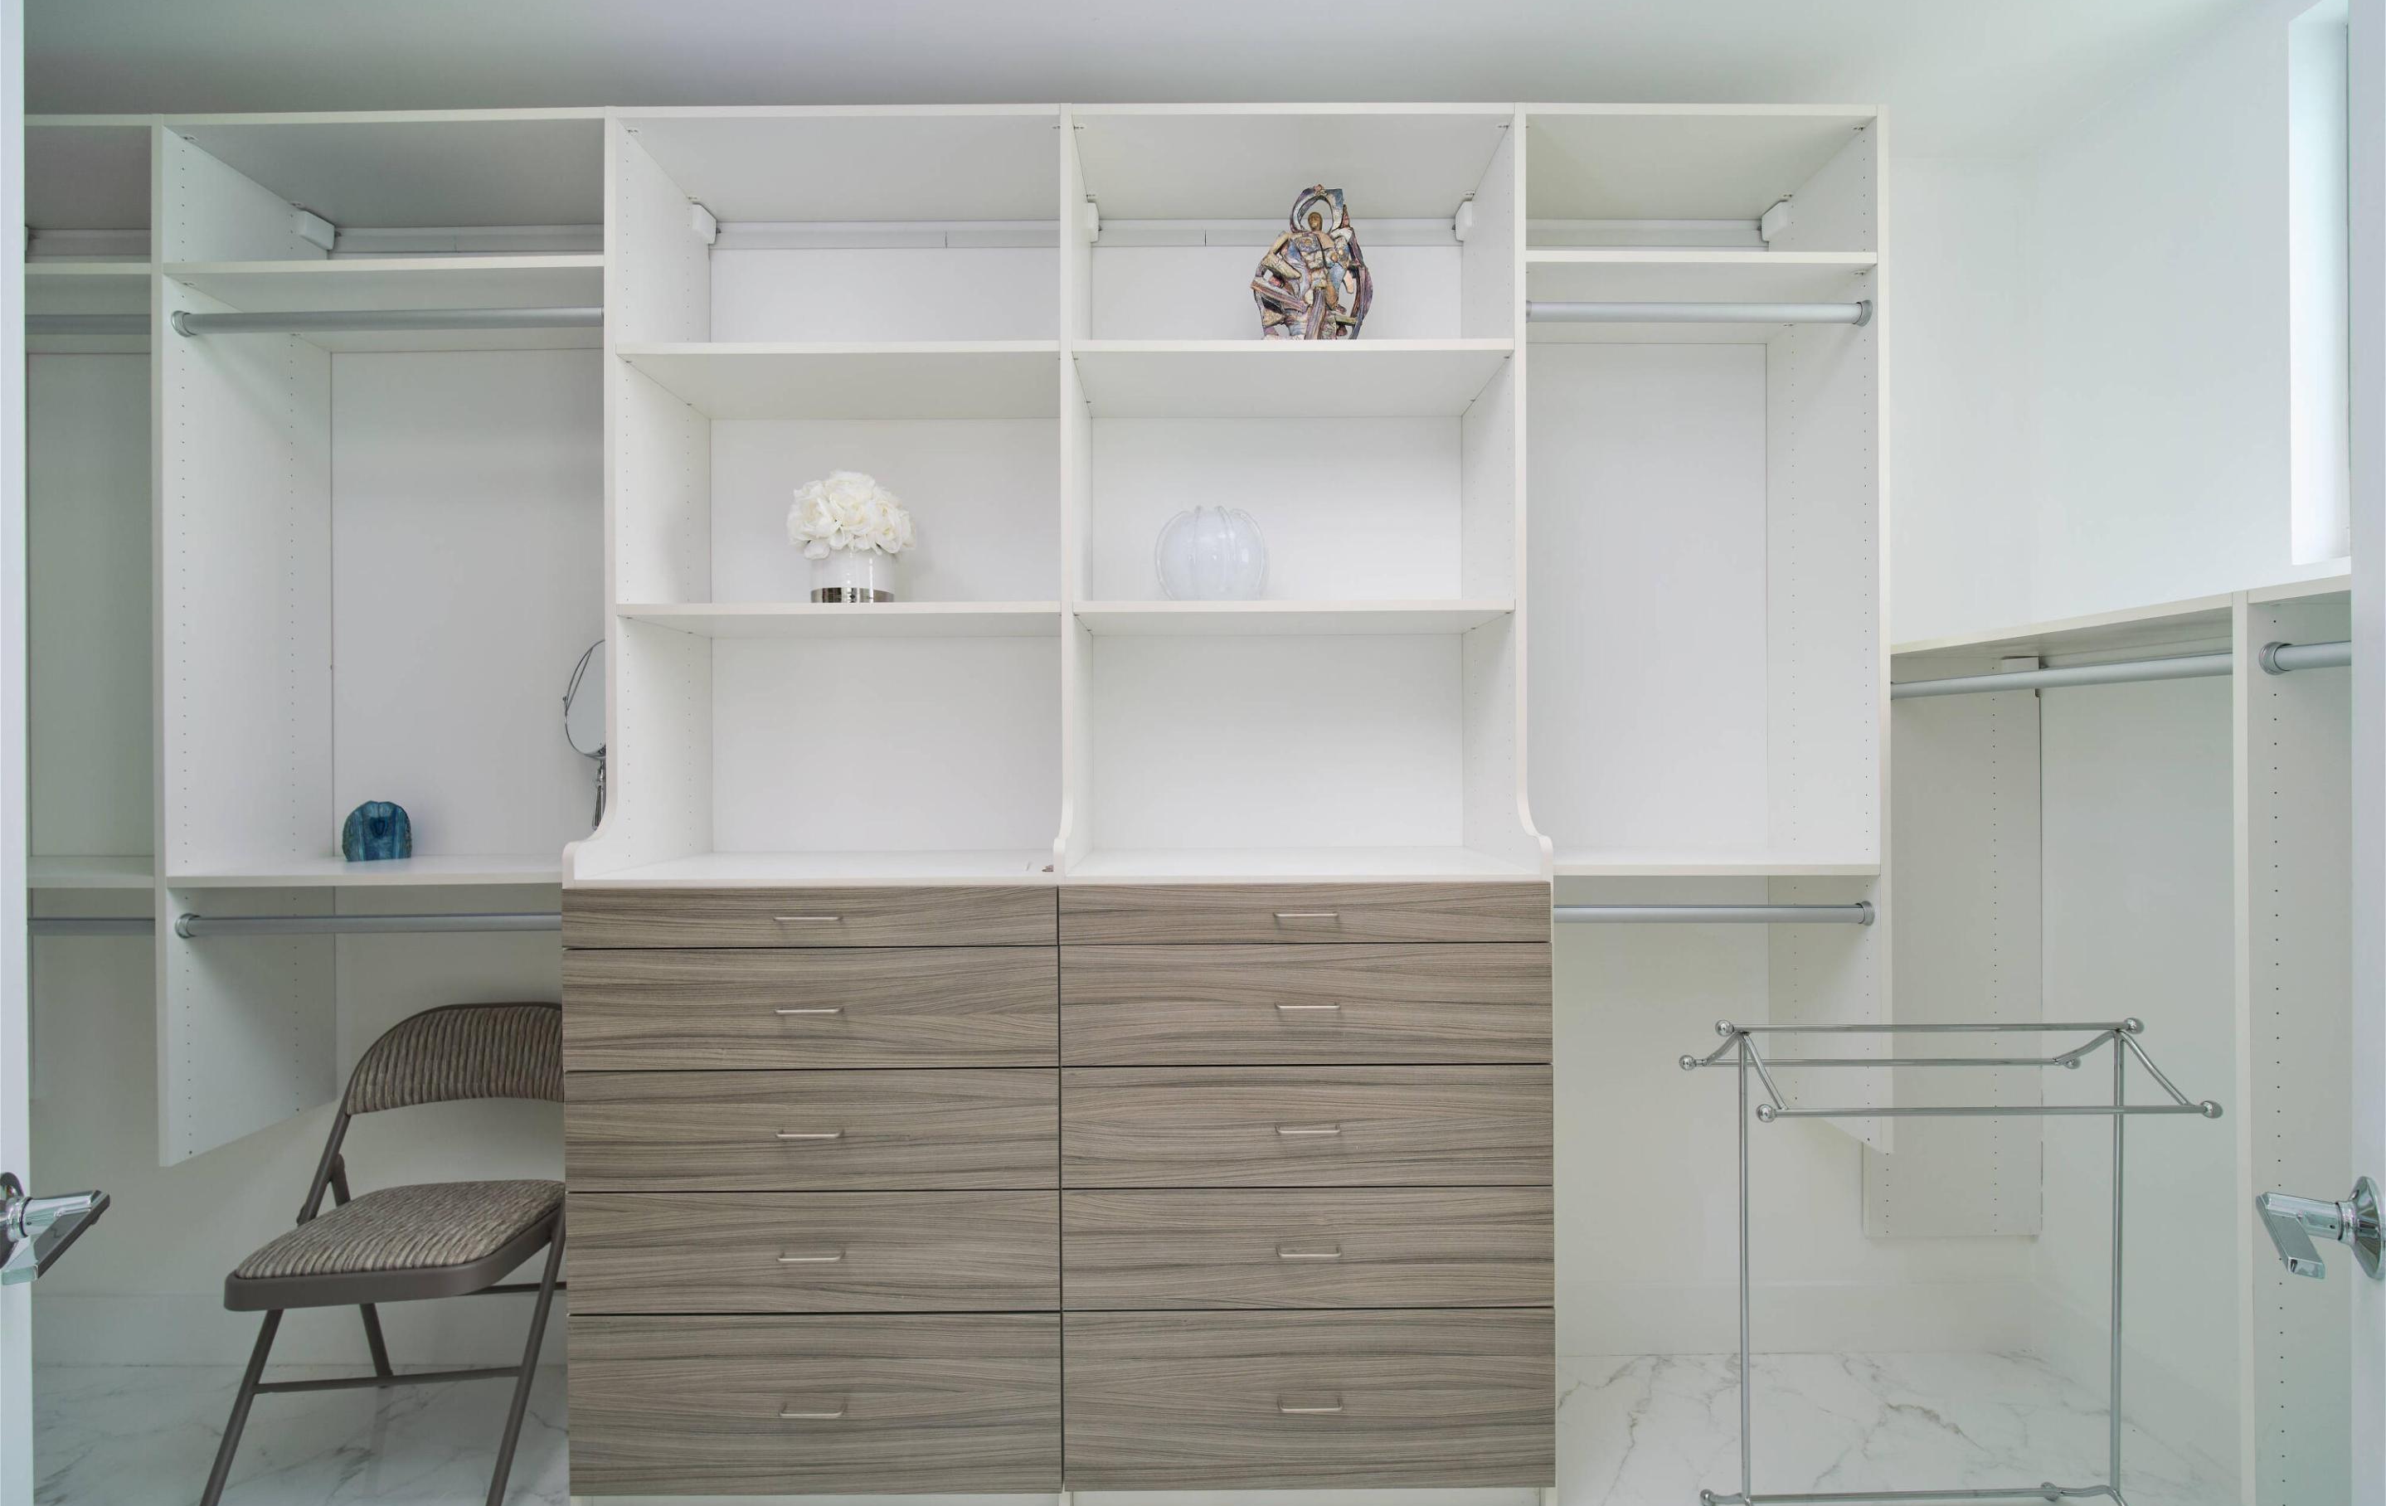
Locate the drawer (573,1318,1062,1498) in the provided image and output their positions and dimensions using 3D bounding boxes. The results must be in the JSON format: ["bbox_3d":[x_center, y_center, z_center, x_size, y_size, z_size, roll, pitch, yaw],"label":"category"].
[{"bbox_3d":[-0.596,1.028,1.730,0.774,0.284,0.420,0,0,0],"label":"drawer"}]

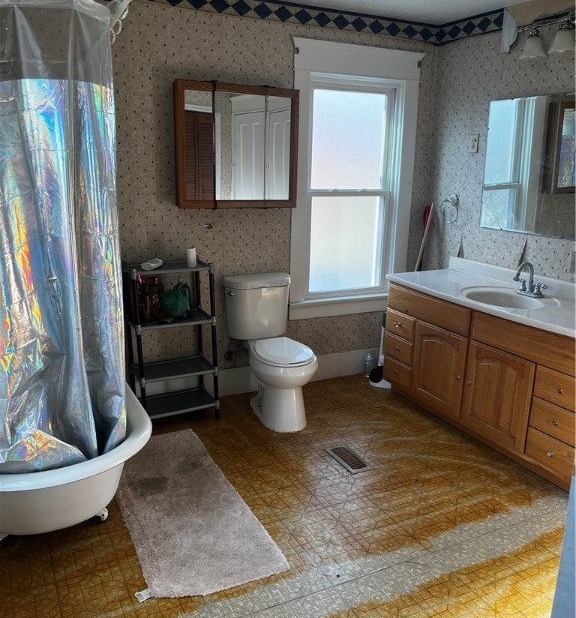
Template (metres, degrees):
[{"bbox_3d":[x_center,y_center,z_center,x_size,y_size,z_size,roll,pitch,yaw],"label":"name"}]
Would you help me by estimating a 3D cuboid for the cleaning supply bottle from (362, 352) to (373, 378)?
[{"bbox_3d":[0.582,0.399,4.197,0.070,0.180,0.065,1,14,0],"label":"cleaning supply bottle"}]

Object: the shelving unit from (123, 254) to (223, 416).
[{"bbox_3d":[-0.670,0.192,3.360,0.455,0.940,0.310,-6,16,-26],"label":"shelving unit"}]

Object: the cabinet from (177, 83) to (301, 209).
[{"bbox_3d":[-0.298,-0.945,3.400,0.753,0.690,0.110,-6,16,-26],"label":"cabinet"}]

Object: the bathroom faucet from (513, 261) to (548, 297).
[{"bbox_3d":[1.361,-0.173,3.287,0.175,0.184,0.200,-6,16,-26],"label":"bathroom faucet"}]

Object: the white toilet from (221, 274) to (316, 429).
[{"bbox_3d":[-0.080,0.253,3.455,0.445,0.800,0.690,-5,15,-24],"label":"white toilet"}]

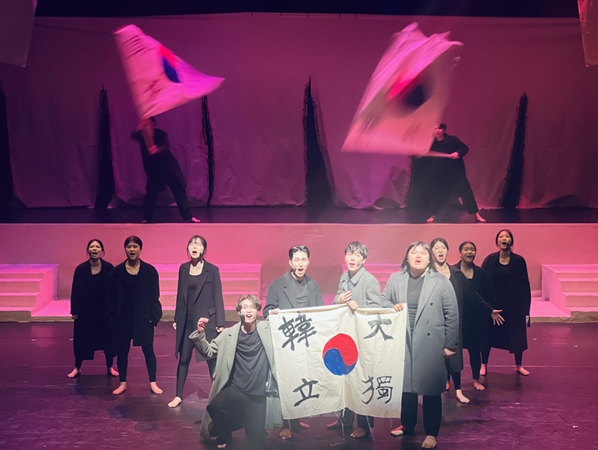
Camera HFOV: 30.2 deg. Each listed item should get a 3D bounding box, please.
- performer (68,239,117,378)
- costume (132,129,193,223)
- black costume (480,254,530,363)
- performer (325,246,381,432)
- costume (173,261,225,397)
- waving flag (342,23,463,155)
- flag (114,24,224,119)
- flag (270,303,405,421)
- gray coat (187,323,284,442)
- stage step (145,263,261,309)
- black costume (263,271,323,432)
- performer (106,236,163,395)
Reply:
[{"bbox_3d":[-2.282,0.923,12.259,0.540,1.520,0.400,0,4,-3],"label":"performer"},{"bbox_3d":[-2.132,-0.784,17.304,0.980,1.460,0.500,-1,6,-11],"label":"costume"},{"bbox_3d":[2.293,0.923,12.259,0.550,1.210,0.360,0,4,3],"label":"black costume"},{"bbox_3d":[0.484,1.027,9.860,0.500,1.690,0.500,1,5,18],"label":"performer"},{"bbox_3d":[-0.988,1.028,11.014,0.520,1.330,0.450,0,4,3],"label":"costume"},{"bbox_3d":[1.553,-2.086,17.079,1.850,2.000,0.700,0,5,0],"label":"waving flag"},{"bbox_3d":[-1.996,-2.348,16.969,1.700,1.450,0.600,0,4,0],"label":"flag"},{"bbox_3d":[0.330,1.180,9.521,1.170,1.000,0.200,0,4,5],"label":"flag"},{"bbox_3d":[-0.550,1.372,9.836,0.780,0.990,0.620,0,5,-3],"label":"gray coat"},{"bbox_3d":[-1.471,0.940,16.315,1.800,0.570,1.550,0,5,0],"label":"stage step"},{"bbox_3d":[-0.049,1.125,9.868,0.540,1.400,0.420,-1,5,-10],"label":"black costume"},{"bbox_3d":[-1.707,0.939,11.508,0.600,1.580,0.420,0,4,-3],"label":"performer"}]

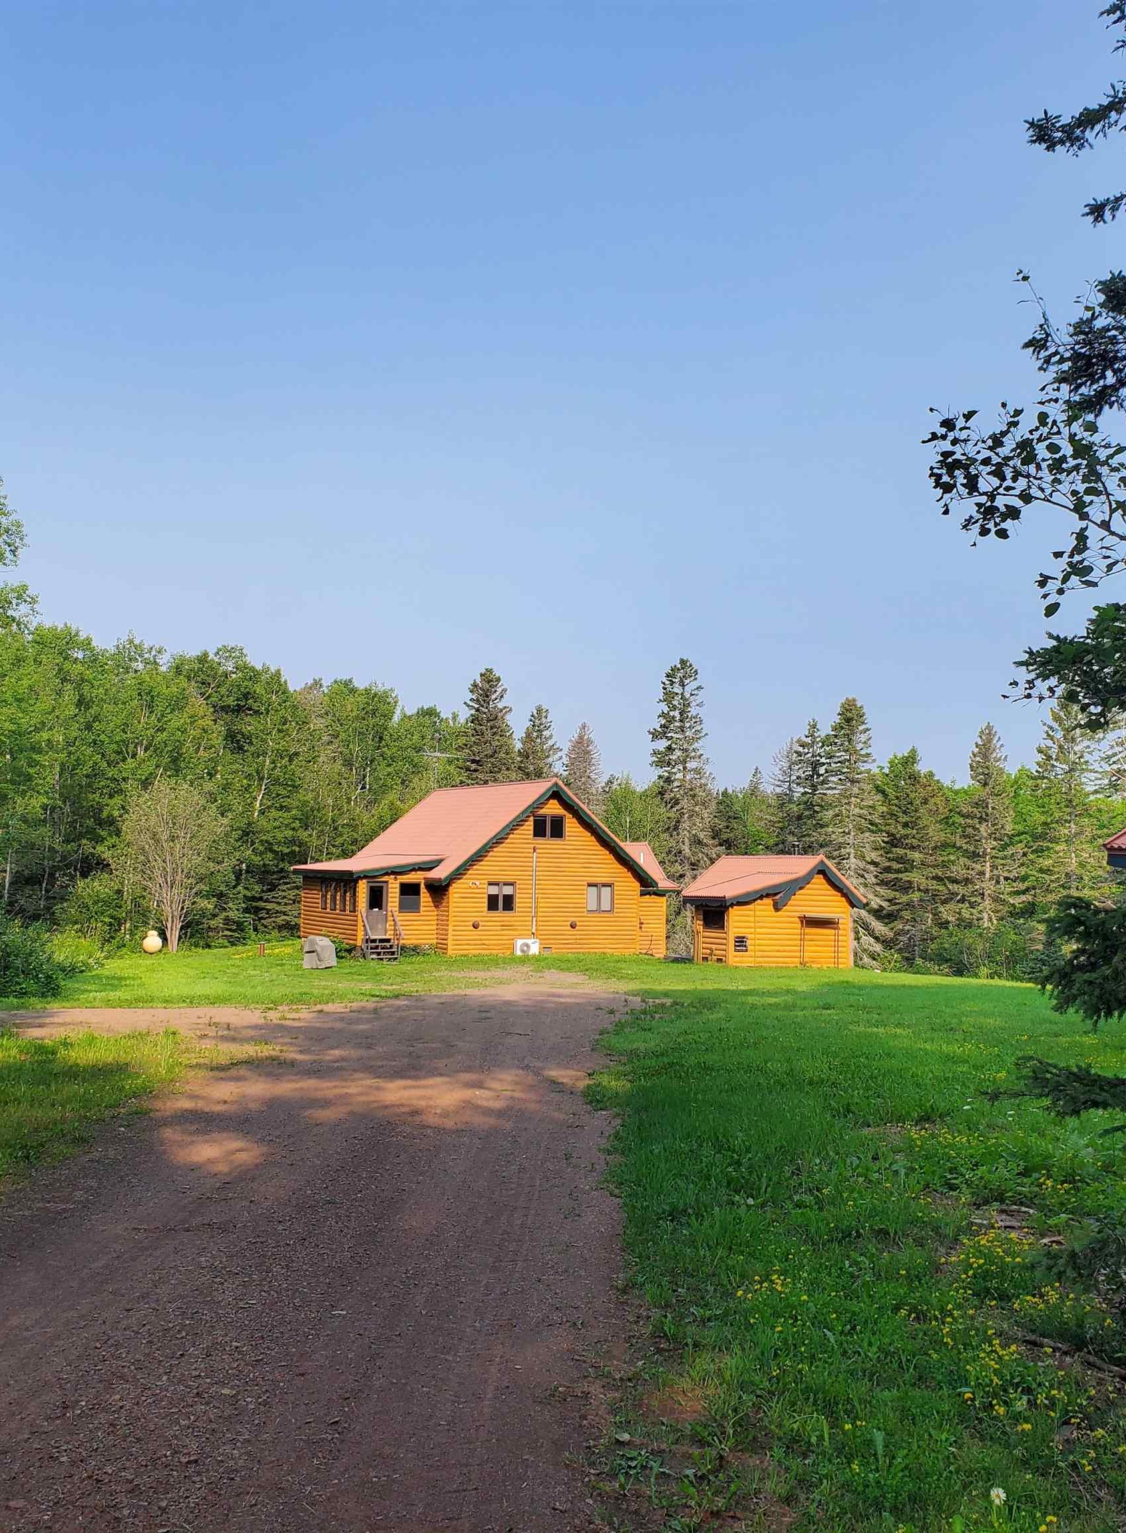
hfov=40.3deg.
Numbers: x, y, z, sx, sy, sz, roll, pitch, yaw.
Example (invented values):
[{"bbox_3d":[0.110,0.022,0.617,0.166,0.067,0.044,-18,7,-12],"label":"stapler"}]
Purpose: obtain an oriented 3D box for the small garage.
[{"bbox_3d":[6.819,5.059,55.158,5.950,3.850,6.100,3,-4,-27],"label":"small garage"}]

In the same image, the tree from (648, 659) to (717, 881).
[{"bbox_3d":[5.586,1.843,72.517,3.600,13.974,3.600,1,-4,0],"label":"tree"}]

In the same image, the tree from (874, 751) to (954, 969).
[{"bbox_3d":[14.064,3.721,61.700,3.300,8.691,3.300,1,-4,0],"label":"tree"}]

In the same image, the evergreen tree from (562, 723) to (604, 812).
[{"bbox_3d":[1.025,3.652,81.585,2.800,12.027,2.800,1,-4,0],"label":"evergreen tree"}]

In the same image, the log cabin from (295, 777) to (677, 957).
[{"bbox_3d":[-3.430,4.352,65.963,15.100,7.100,12.400,3,-4,-27],"label":"log cabin"}]

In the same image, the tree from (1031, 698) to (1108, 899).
[{"bbox_3d":[21.347,2.849,64.608,3.400,11.340,3.400,1,-4,0],"label":"tree"}]

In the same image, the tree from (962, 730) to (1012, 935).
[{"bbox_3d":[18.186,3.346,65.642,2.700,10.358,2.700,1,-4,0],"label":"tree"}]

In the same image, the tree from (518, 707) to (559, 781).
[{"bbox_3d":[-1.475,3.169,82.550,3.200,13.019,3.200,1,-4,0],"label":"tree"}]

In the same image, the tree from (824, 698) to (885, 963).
[{"bbox_3d":[11.404,2.612,60.632,2.900,10.645,2.900,1,-4,0],"label":"tree"}]

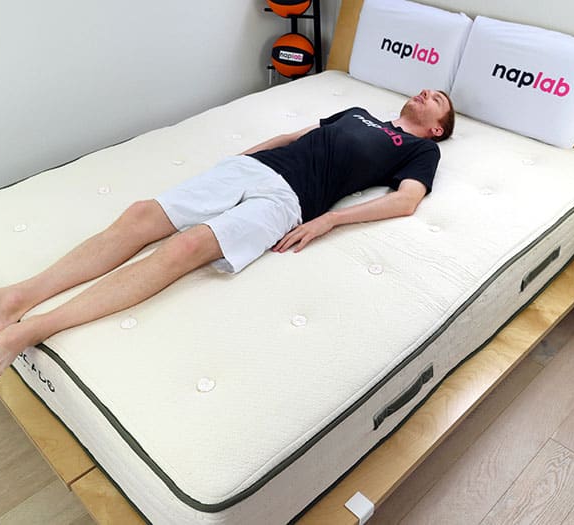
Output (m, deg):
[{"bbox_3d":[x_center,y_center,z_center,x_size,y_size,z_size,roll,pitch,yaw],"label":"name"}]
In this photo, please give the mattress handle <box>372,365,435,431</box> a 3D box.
[{"bbox_3d":[0.319,0.357,1.628,0.022,0.058,0.260,31,47,34],"label":"mattress handle"}]

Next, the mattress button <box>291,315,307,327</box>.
[{"bbox_3d":[0.033,0.155,1.618,0.042,0.009,0.042,1,37,0],"label":"mattress button"}]

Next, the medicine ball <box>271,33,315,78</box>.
[{"bbox_3d":[0.035,-1.107,3.250,0.231,0.231,0.231,1,37,0],"label":"medicine ball"}]

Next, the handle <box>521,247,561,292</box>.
[{"bbox_3d":[0.872,0.015,2.072,0.022,0.056,0.265,31,47,34],"label":"handle"}]

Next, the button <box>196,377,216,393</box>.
[{"bbox_3d":[-0.192,0.289,1.436,0.043,0.009,0.043,1,37,0],"label":"button"}]

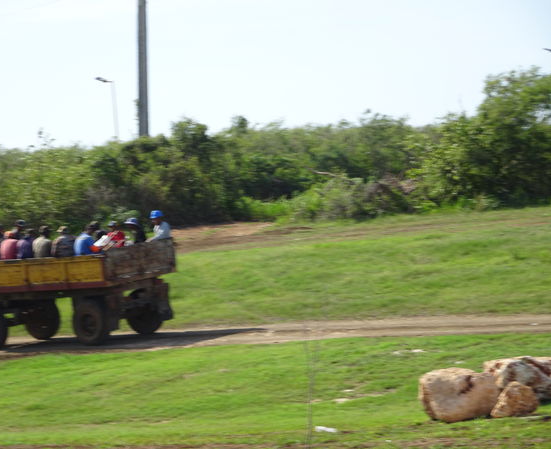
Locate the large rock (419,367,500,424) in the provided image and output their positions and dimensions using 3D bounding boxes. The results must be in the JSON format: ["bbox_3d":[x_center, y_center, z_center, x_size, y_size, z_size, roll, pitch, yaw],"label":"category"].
[{"bbox_3d":[2.909,2.688,54.400,1.270,0.840,0.950,-2,1,11],"label":"large rock"}]

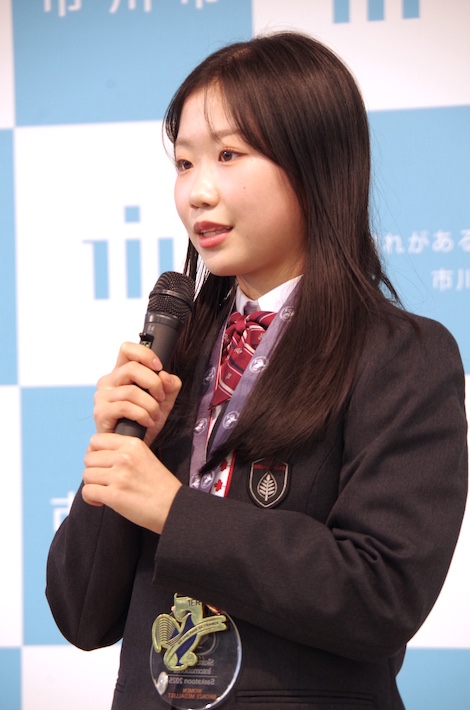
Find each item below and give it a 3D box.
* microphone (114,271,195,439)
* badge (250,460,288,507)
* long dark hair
[{"bbox_3d":[-0.082,0.022,3.730,0.045,0.220,0.045,-1,-24,45],"label":"microphone"},{"bbox_3d":[0.033,0.121,3.760,0.045,0.052,0.004,3,-2,25],"label":"badge"},{"bbox_3d":[0.045,-0.103,3.850,0.230,0.425,0.230,-3,-2,43],"label":"long dark hair"}]

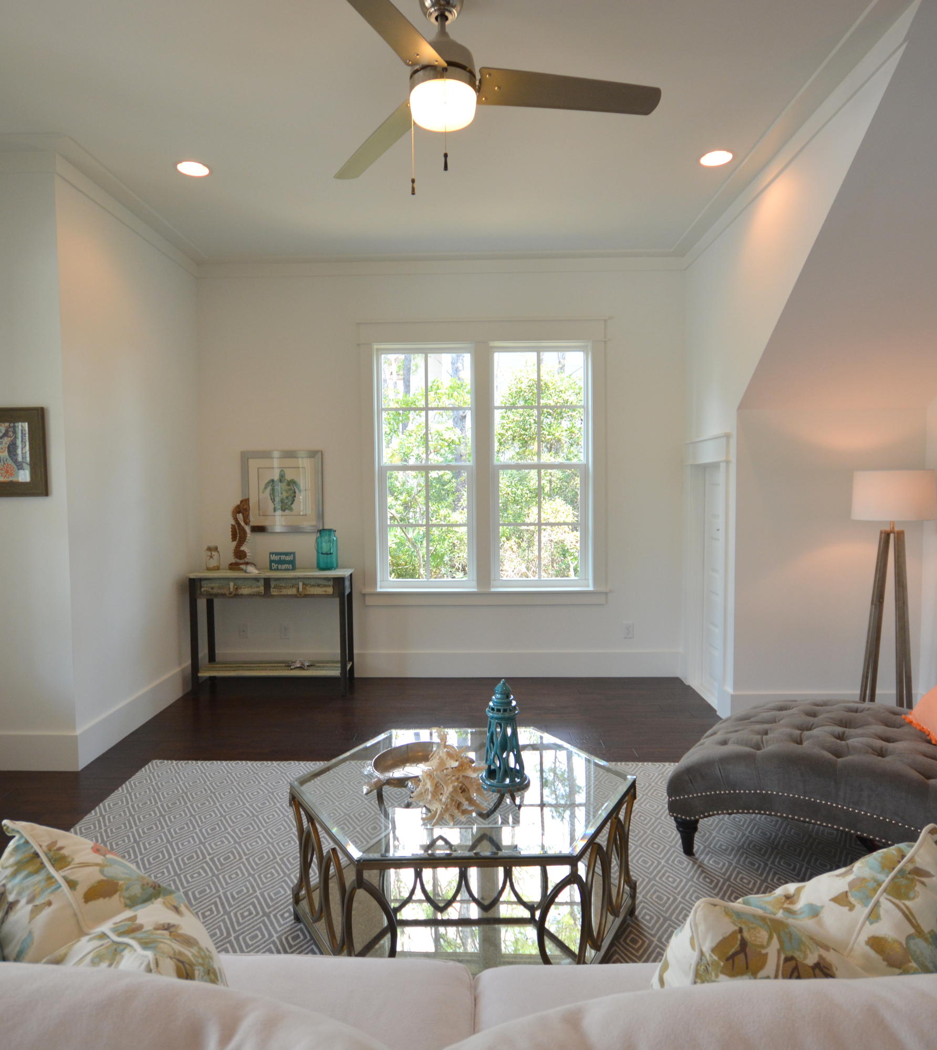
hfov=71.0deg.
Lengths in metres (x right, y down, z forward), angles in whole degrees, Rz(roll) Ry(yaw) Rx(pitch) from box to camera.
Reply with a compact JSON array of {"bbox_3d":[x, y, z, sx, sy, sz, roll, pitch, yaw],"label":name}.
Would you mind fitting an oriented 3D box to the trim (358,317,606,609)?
[{"bbox_3d":[0.115,-0.424,4.726,1.802,2.048,0.110,0,4,1],"label":"trim"}]

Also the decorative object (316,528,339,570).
[{"bbox_3d":[-0.960,0.175,4.492,0.146,0.277,0.146,0,3,1],"label":"decorative object"}]

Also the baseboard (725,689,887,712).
[{"bbox_3d":[2.003,1.036,3.697,1.044,0.189,0.020,0,3,1],"label":"baseboard"}]

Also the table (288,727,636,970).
[{"bbox_3d":[-0.009,0.999,2.012,1.051,0.438,0.891,0,3,-1],"label":"table"}]

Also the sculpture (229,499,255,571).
[{"bbox_3d":[-1.573,0.069,4.569,0.177,0.507,0.100,0,4,1],"label":"sculpture"}]

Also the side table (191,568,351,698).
[{"bbox_3d":[-1.326,0.733,4.547,1.060,0.824,0.410,0,4,1],"label":"side table"}]

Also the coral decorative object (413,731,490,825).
[{"bbox_3d":[-0.054,0.731,1.977,0.234,0.216,0.229,0,4,1],"label":"coral decorative object"}]

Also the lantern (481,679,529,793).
[{"bbox_3d":[0.111,0.623,1.985,0.152,0.314,0.152,0,3,1],"label":"lantern"}]

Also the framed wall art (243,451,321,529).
[{"bbox_3d":[-1.351,-0.240,4.753,0.582,0.591,0.030,0,4,1],"label":"framed wall art"}]

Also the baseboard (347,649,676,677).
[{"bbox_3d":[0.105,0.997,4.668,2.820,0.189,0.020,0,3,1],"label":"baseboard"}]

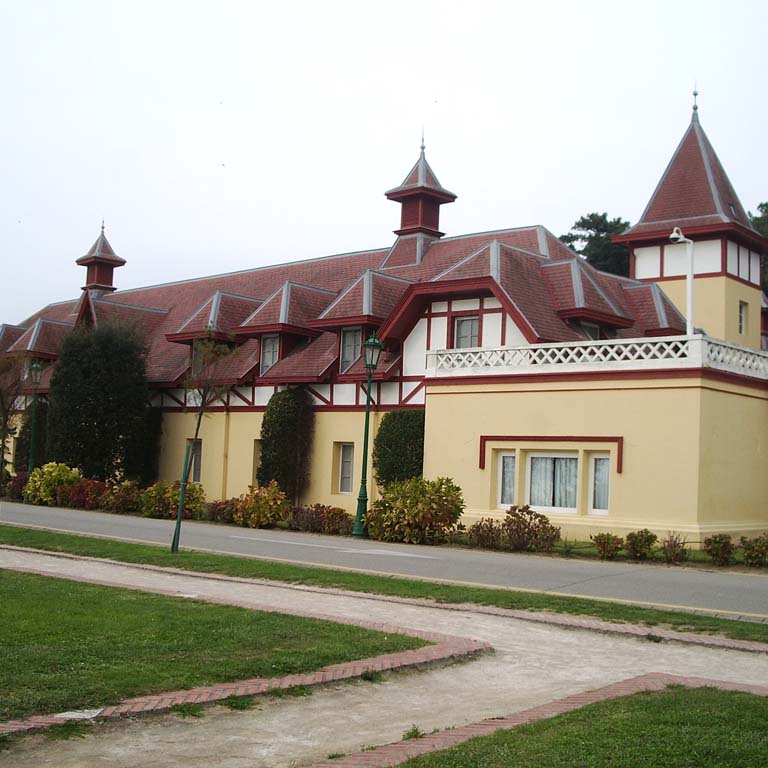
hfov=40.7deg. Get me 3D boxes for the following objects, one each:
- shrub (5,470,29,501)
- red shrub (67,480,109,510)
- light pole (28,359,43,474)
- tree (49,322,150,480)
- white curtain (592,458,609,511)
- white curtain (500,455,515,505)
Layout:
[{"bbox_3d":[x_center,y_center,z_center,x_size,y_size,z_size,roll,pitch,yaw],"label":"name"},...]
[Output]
[{"bbox_3d":[-12.578,3.479,35.837,0.950,0.968,0.900,-2,-7,45],"label":"shrub"},{"bbox_3d":[-9.012,3.346,31.582,1.350,0.864,1.050,-2,-7,45],"label":"red shrub"},{"bbox_3d":[-11.806,1.518,34.839,0.460,4.781,0.460,-2,-7,45],"label":"light pole"},{"bbox_3d":[-10.678,0.969,38.646,3.600,6.589,3.500,-2,-7,45],"label":"tree"},{"bbox_3d":[5.640,2.562,26.323,0.666,1.411,0.100,-2,-7,45],"label":"white curtain"},{"bbox_3d":[3.335,2.484,26.889,0.500,1.300,0.100,-2,-6,42],"label":"white curtain"}]

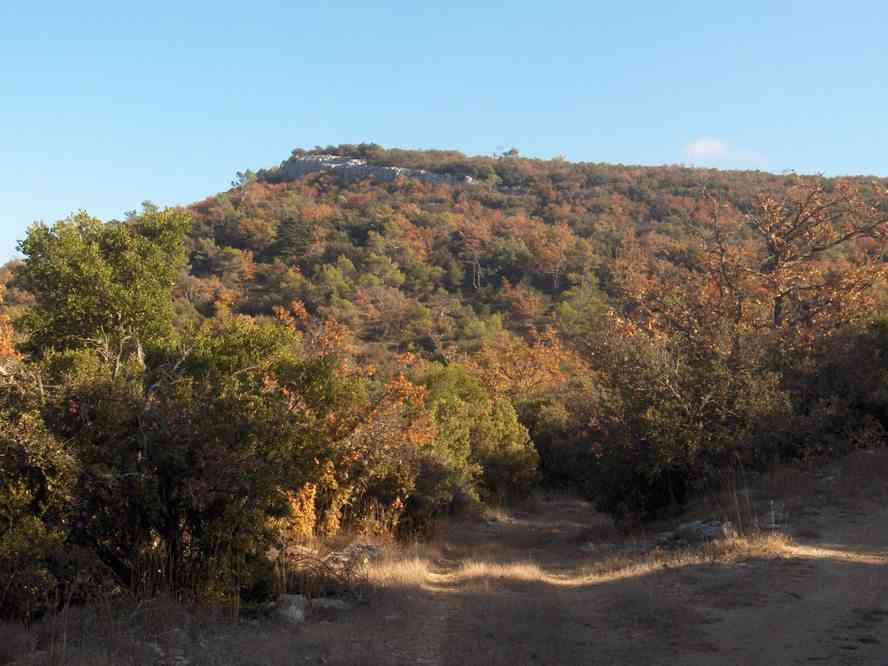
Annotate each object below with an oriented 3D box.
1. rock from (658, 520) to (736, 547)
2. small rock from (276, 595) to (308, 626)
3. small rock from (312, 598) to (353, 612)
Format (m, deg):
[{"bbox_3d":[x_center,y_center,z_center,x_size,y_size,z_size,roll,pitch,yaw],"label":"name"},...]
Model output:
[{"bbox_3d":[3.270,2.586,18.200,1.000,0.300,0.650,0,-3,0],"label":"rock"},{"bbox_3d":[-1.374,2.508,12.800,0.290,0.250,0.250,0,-3,0],"label":"small rock"},{"bbox_3d":[-1.043,2.549,13.200,0.370,0.120,0.270,0,-3,0],"label":"small rock"}]

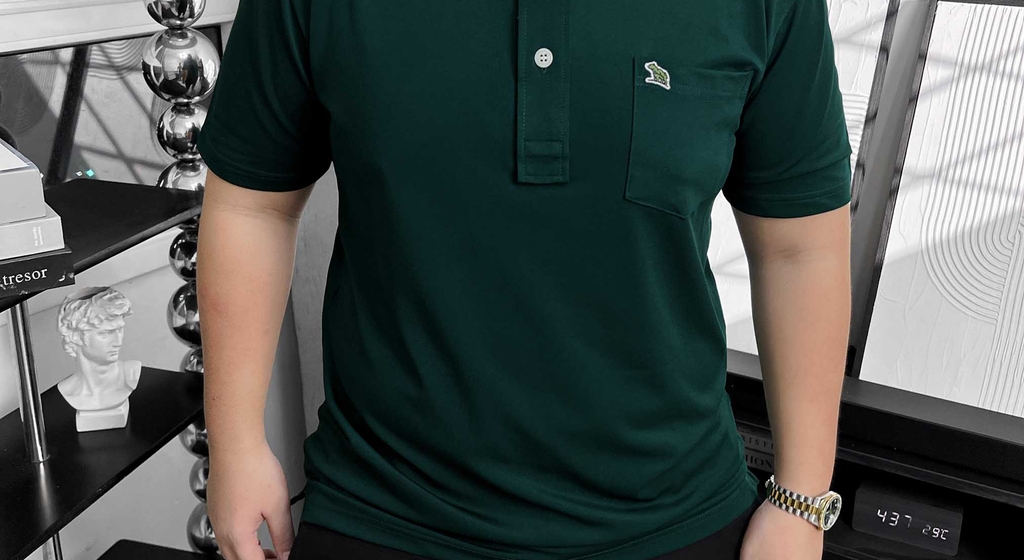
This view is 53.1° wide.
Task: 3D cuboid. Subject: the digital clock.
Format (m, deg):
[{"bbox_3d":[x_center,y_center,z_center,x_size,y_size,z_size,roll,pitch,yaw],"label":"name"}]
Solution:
[{"bbox_3d":[0.702,0.419,1.819,0.176,0.081,0.045,10,19,26],"label":"digital clock"}]

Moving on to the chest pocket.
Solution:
[{"bbox_3d":[0.156,-0.125,0.905,0.115,0.140,0.025,-4,18,-19],"label":"chest pocket"}]

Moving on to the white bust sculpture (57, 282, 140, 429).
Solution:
[{"bbox_3d":[-0.547,0.104,1.360,0.105,0.180,0.090,-6,19,-24],"label":"white bust sculpture"}]

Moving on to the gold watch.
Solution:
[{"bbox_3d":[0.296,0.226,1.040,0.060,0.038,0.062,15,15,27],"label":"gold watch"}]

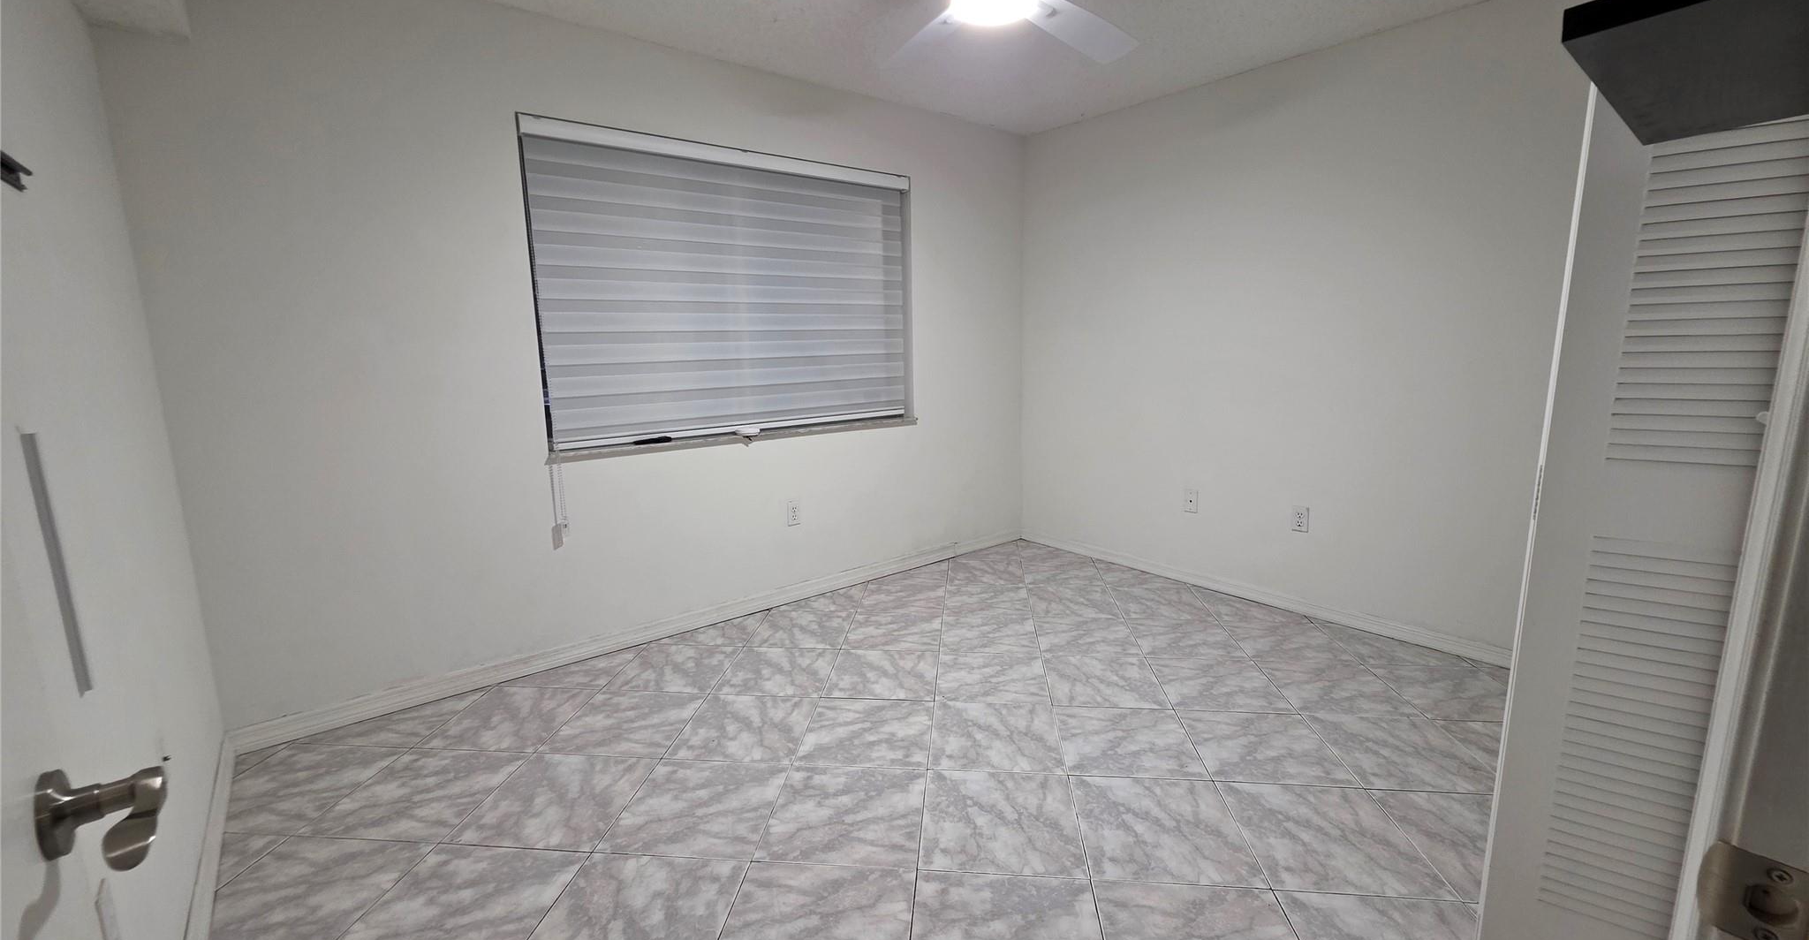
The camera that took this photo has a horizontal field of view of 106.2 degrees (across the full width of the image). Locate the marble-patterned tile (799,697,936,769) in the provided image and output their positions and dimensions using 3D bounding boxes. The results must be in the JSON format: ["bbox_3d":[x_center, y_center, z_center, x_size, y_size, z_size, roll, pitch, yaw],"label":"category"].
[{"bbox_3d":[-0.116,0.872,2.247,0.406,0.020,0.404,0,10,5],"label":"marble-patterned tile"}]

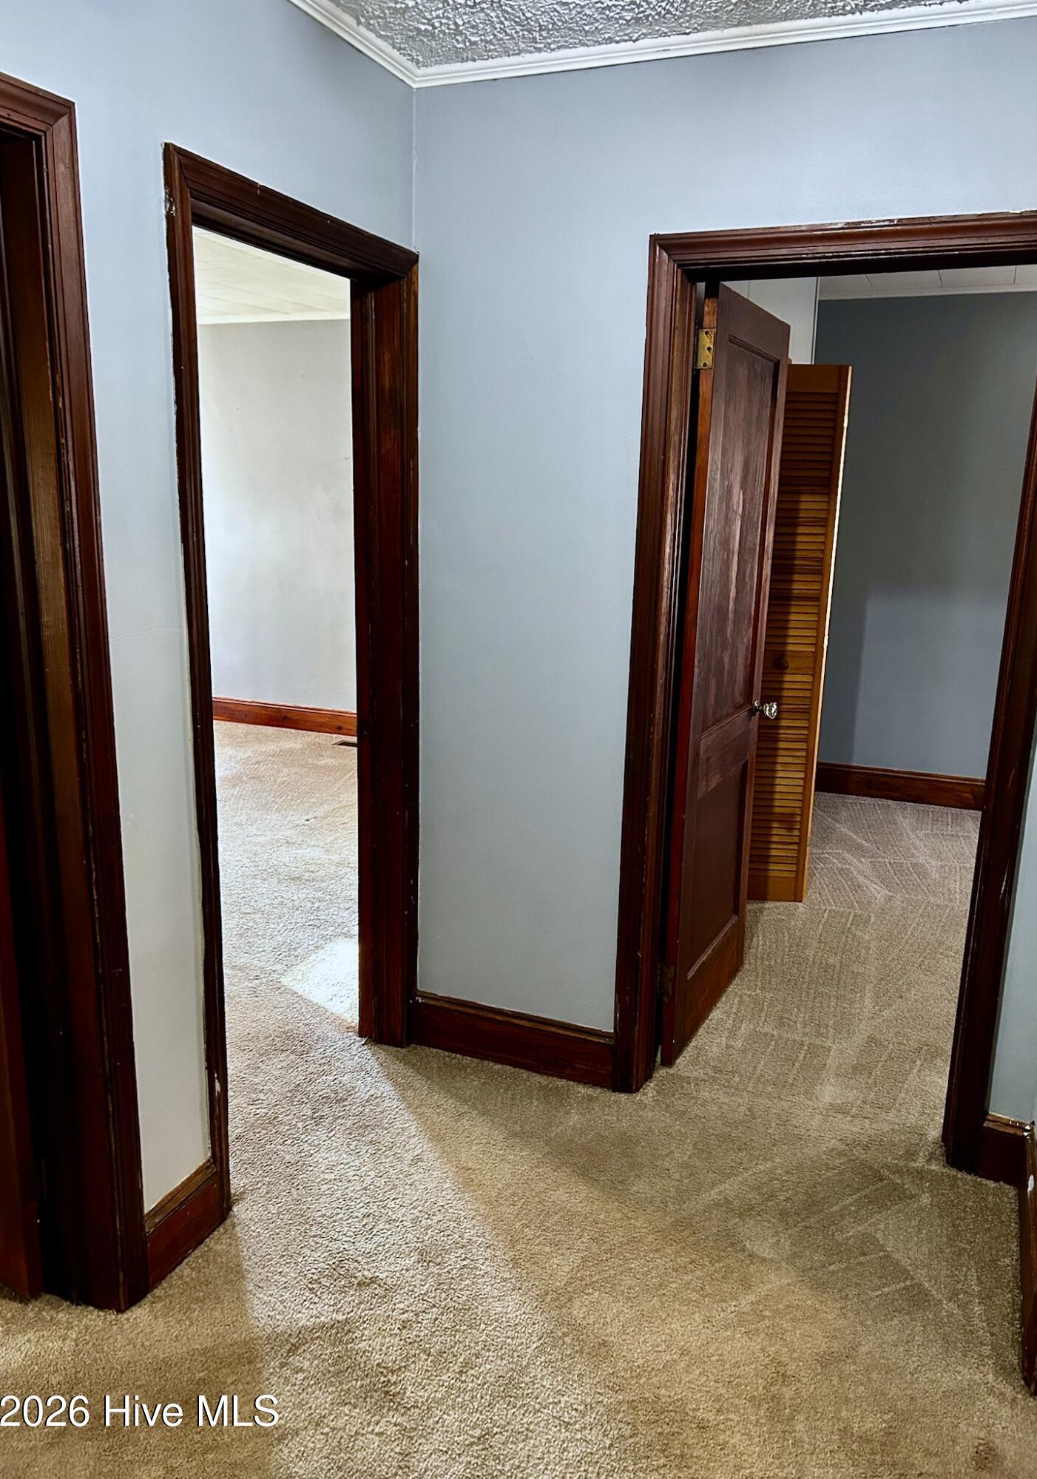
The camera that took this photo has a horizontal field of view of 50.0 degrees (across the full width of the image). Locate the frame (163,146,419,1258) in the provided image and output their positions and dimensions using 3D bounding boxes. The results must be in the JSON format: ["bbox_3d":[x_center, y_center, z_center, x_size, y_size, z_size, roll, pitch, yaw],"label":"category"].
[{"bbox_3d":[-0.521,-0.082,2.548,0.181,2.095,0.903,6,14,21],"label":"frame"}]

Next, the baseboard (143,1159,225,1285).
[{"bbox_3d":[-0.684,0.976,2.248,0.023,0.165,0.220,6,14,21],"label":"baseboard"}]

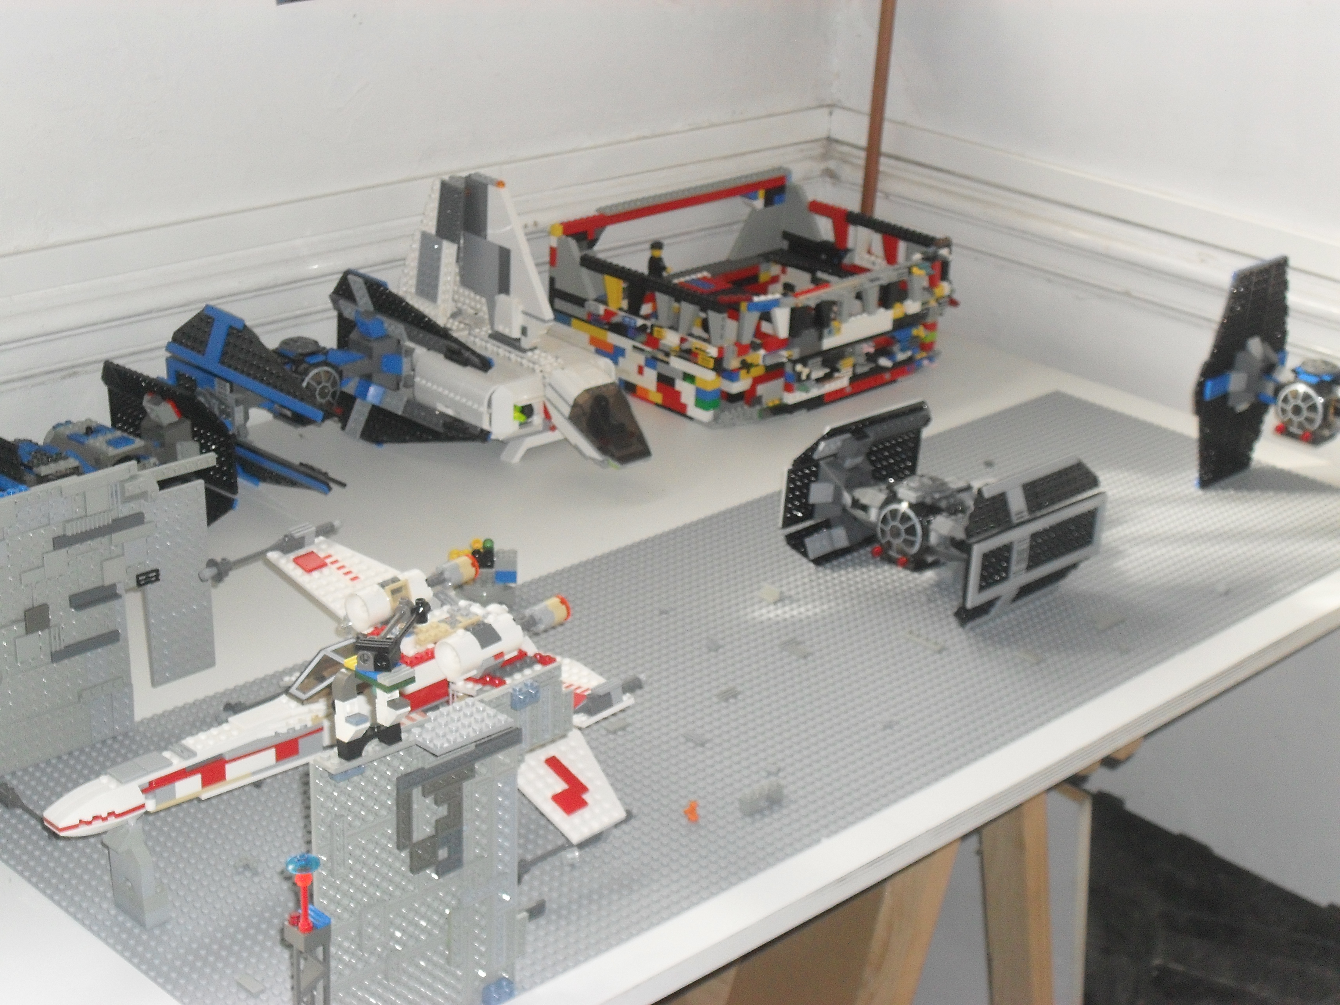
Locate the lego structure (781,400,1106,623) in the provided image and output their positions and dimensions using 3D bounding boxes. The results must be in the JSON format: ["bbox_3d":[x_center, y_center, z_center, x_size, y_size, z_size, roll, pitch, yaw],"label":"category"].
[{"bbox_3d":[0.207,0.005,1.668,0.160,0.112,0.181,-19,31,-41],"label":"lego structure"}]

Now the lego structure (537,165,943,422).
[{"bbox_3d":[0.088,-0.202,2.118,0.260,0.132,0.342,23,30,38],"label":"lego structure"}]

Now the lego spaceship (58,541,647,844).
[{"bbox_3d":[-0.214,0.132,1.290,0.301,0.106,0.336,24,29,39],"label":"lego spaceship"}]

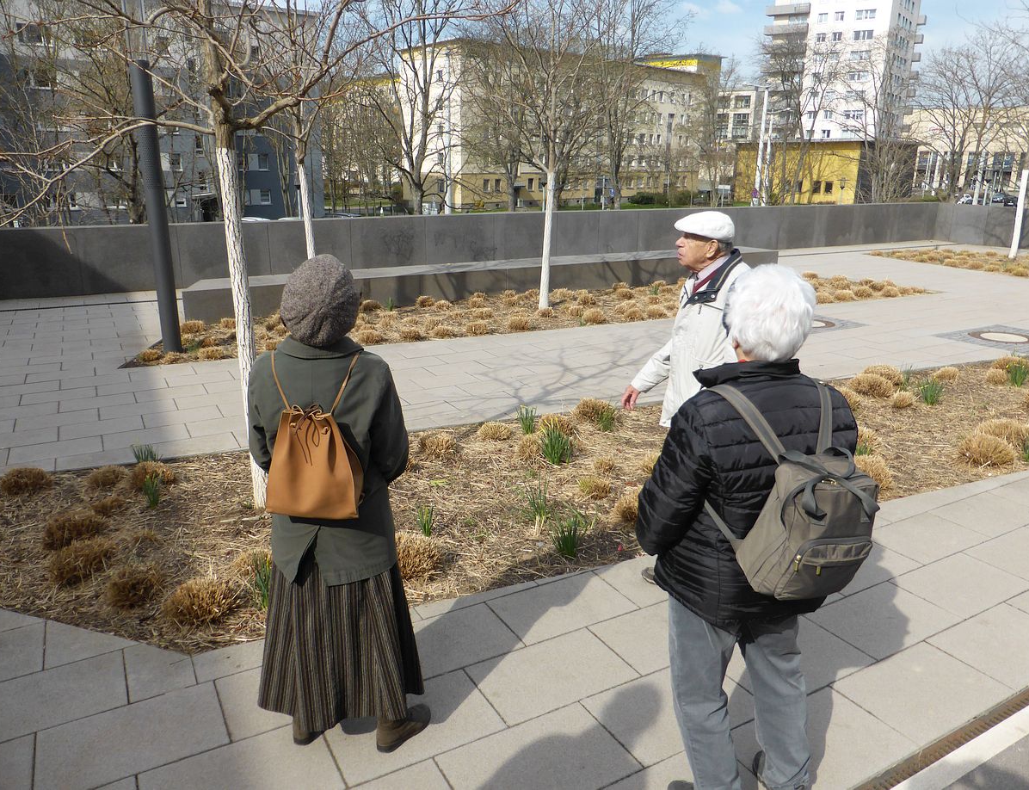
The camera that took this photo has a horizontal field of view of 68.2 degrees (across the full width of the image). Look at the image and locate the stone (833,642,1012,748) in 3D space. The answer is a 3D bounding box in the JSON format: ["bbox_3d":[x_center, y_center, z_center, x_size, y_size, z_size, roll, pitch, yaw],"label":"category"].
[{"bbox_3d":[1.582,1.166,2.954,0.596,0.070,0.385,-9,18,-28],"label":"stone"}]

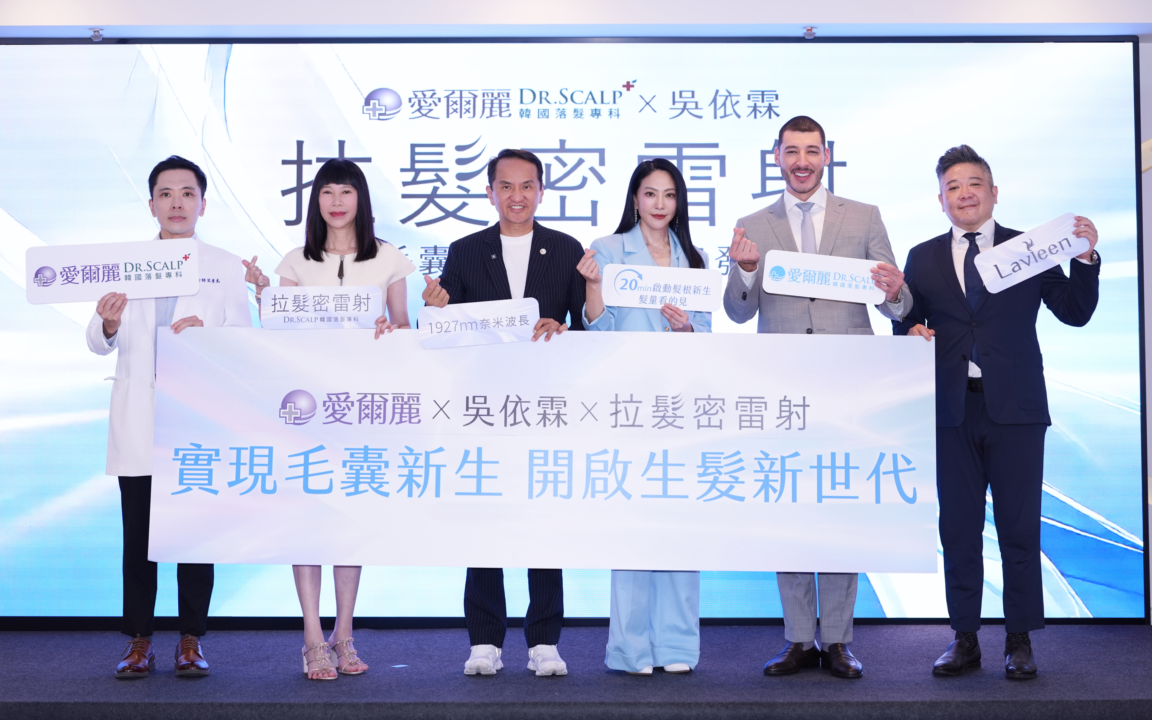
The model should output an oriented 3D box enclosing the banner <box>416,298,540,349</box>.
[{"bbox_3d":[-0.307,-0.115,6.570,0.384,0.138,0.012,-5,-7,-1],"label":"banner"}]

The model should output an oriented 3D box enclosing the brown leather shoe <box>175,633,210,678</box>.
[{"bbox_3d":[-1.232,0.944,6.654,0.107,0.116,0.290,1,-5,-17],"label":"brown leather shoe"}]

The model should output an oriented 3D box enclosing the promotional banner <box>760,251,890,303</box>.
[{"bbox_3d":[0.788,-0.266,6.638,0.385,0.135,0.010,5,-8,5],"label":"promotional banner"}]

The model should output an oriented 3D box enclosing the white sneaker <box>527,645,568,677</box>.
[{"bbox_3d":[-0.101,0.973,6.854,0.110,0.108,0.295,1,-4,-10],"label":"white sneaker"}]

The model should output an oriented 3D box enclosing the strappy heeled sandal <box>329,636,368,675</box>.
[{"bbox_3d":[-0.736,0.952,6.702,0.090,0.108,0.225,2,-5,-23],"label":"strappy heeled sandal"}]

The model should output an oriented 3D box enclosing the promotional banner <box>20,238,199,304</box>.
[{"bbox_3d":[-1.478,-0.279,6.639,0.543,0.187,0.010,-2,-8,-11],"label":"promotional banner"}]

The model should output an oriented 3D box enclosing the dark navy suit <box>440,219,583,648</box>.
[{"bbox_3d":[-0.219,0.234,6.772,0.500,1.400,0.360,0,-4,-1],"label":"dark navy suit"}]

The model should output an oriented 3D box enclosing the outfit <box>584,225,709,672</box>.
[{"bbox_3d":[0.230,0.281,6.778,0.420,1.460,0.370,0,-4,-3],"label":"outfit"}]

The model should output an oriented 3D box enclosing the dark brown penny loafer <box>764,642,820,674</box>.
[{"bbox_3d":[0.699,0.959,6.716,0.105,0.100,0.295,-3,-5,31],"label":"dark brown penny loafer"}]

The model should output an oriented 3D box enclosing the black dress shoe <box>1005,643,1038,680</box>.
[{"bbox_3d":[1.430,0.963,6.705,0.105,0.105,0.290,-1,-4,9],"label":"black dress shoe"}]

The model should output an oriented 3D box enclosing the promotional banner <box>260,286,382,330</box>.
[{"bbox_3d":[-0.811,-0.167,6.631,0.390,0.135,0.010,0,-8,-3],"label":"promotional banner"}]

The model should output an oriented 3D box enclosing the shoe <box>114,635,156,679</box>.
[{"bbox_3d":[-1.422,0.960,6.764,0.108,0.120,0.295,0,-4,-4],"label":"shoe"}]

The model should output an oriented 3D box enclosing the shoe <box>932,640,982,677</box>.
[{"bbox_3d":[1.260,0.971,6.812,0.103,0.105,0.285,-3,-5,31],"label":"shoe"}]

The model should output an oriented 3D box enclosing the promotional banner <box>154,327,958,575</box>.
[{"bbox_3d":[-0.100,0.280,6.570,2.476,0.747,0.012,1,-8,0],"label":"promotional banner"}]

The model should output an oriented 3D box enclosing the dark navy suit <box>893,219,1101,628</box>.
[{"bbox_3d":[1.373,0.221,6.773,0.660,1.340,0.380,0,-4,7],"label":"dark navy suit"}]

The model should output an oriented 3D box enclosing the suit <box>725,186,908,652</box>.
[{"bbox_3d":[0.785,0.186,6.835,0.600,1.505,0.420,0,-4,4],"label":"suit"}]

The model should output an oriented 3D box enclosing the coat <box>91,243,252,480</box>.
[{"bbox_3d":[-1.341,-0.013,6.850,0.530,0.795,0.400,1,-4,-8],"label":"coat"}]

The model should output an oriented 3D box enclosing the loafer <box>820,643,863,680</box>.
[{"bbox_3d":[0.839,0.950,6.602,0.105,0.100,0.295,1,-4,-8],"label":"loafer"}]

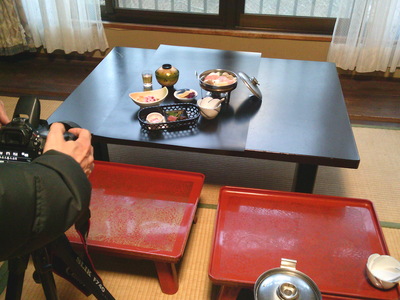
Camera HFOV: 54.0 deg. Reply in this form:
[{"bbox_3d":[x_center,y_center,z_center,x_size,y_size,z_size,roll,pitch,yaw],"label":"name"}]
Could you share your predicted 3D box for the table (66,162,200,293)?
[{"bbox_3d":[-0.289,0.275,1.493,0.553,0.220,0.412,6,37,8],"label":"table"}]

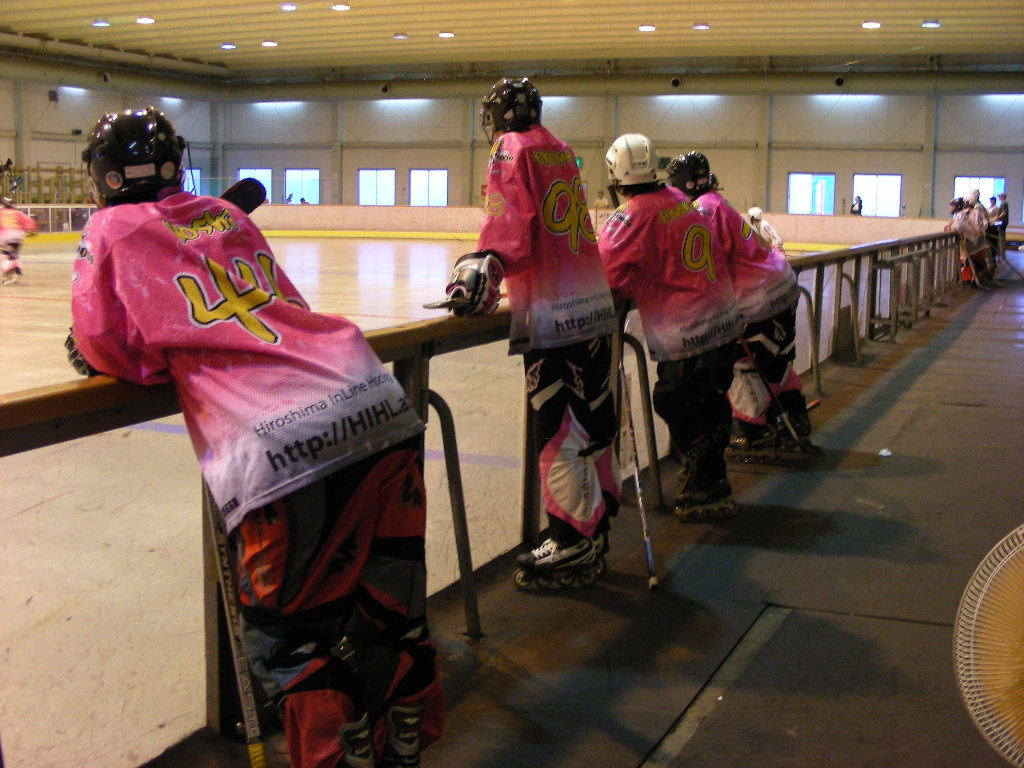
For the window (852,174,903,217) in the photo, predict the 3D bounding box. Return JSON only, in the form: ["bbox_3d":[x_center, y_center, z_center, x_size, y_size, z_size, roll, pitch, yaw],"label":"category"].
[{"bbox_3d":[13.031,-6.707,46.372,1.720,1.500,0.120,4,9,23],"label":"window"}]

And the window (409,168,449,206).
[{"bbox_3d":[-3.419,-8.026,53.299,1.720,1.500,0.120,4,9,23],"label":"window"}]

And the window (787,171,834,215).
[{"bbox_3d":[10.861,-6.911,47.282,1.720,1.500,0.120,4,9,23],"label":"window"}]

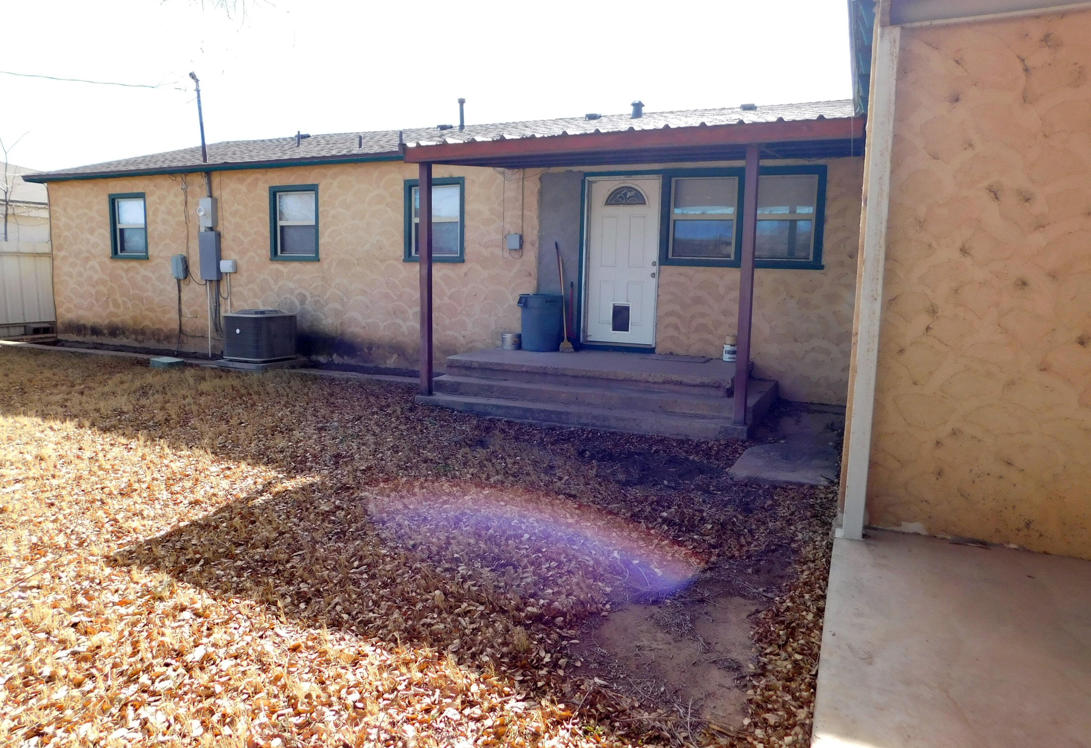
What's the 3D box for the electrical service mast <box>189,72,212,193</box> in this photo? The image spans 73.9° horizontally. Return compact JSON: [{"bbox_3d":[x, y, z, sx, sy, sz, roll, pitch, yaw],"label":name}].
[{"bbox_3d":[-5.455,-3.780,11.469,0.180,1.892,0.160,0,9,24],"label":"electrical service mast"}]

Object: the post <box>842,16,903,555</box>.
[{"bbox_3d":[1.589,-0.391,3.537,0.090,2.454,0.090,4,8,23],"label":"post"}]

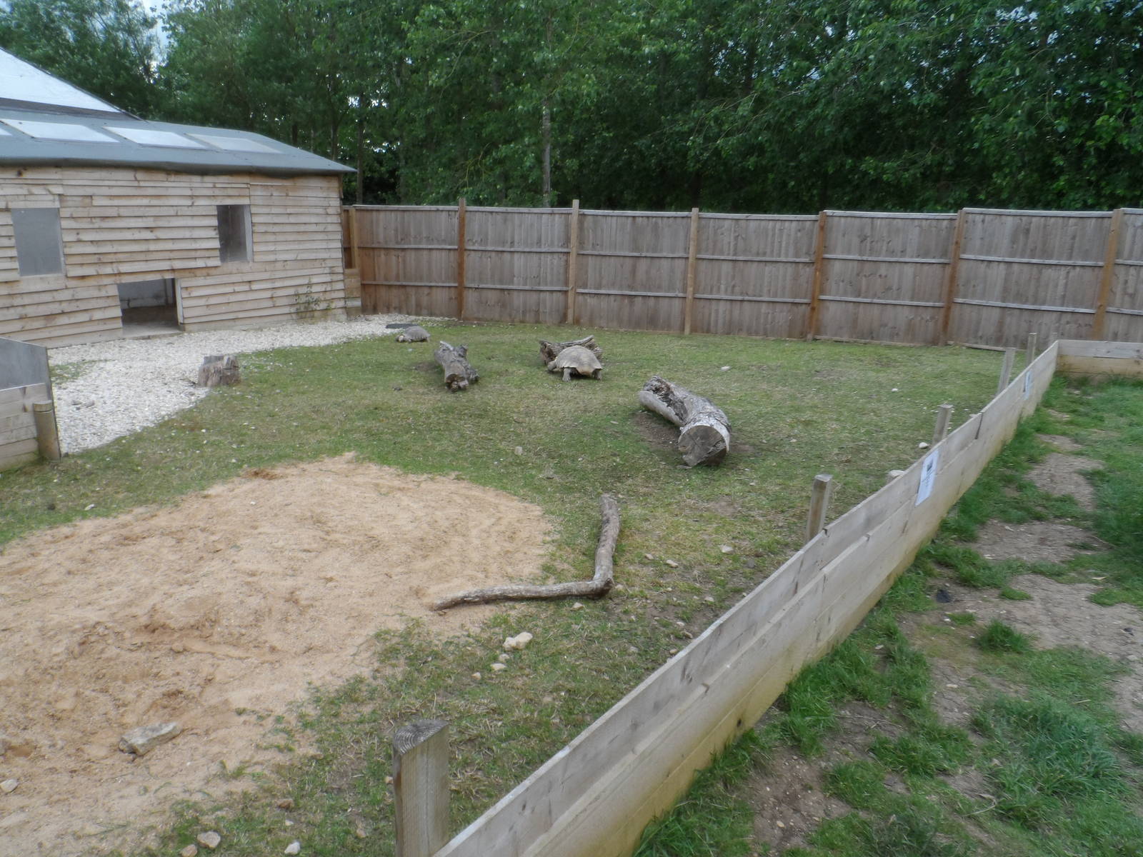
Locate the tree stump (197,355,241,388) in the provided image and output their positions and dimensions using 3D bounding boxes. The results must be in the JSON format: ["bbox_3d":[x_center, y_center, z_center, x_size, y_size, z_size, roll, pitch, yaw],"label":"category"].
[{"bbox_3d":[-3.665,-0.623,8.260,0.430,0.280,0.420,-5,17,-23],"label":"tree stump"}]

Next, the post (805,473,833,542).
[{"bbox_3d":[0.935,0.568,3.129,0.065,0.770,0.085,12,19,34],"label":"post"}]

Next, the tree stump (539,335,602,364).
[{"bbox_3d":[-0.004,-1.001,9.913,0.790,0.310,0.380,-4,16,-19],"label":"tree stump"}]

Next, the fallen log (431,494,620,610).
[{"bbox_3d":[0.059,0.637,4.109,0.690,0.120,1.730,10,18,28],"label":"fallen log"}]

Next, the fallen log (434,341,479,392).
[{"bbox_3d":[-1.292,-0.700,8.761,0.400,0.280,1.420,-3,16,-16],"label":"fallen log"}]

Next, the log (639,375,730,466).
[{"bbox_3d":[0.894,-0.141,6.804,0.460,0.330,2.000,-1,16,-7],"label":"log"}]

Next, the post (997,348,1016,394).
[{"bbox_3d":[3.608,-0.248,6.640,0.075,0.790,0.095,12,19,34],"label":"post"}]

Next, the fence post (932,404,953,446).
[{"bbox_3d":[2.165,0.231,4.687,0.070,0.720,0.095,12,19,34],"label":"fence post"}]

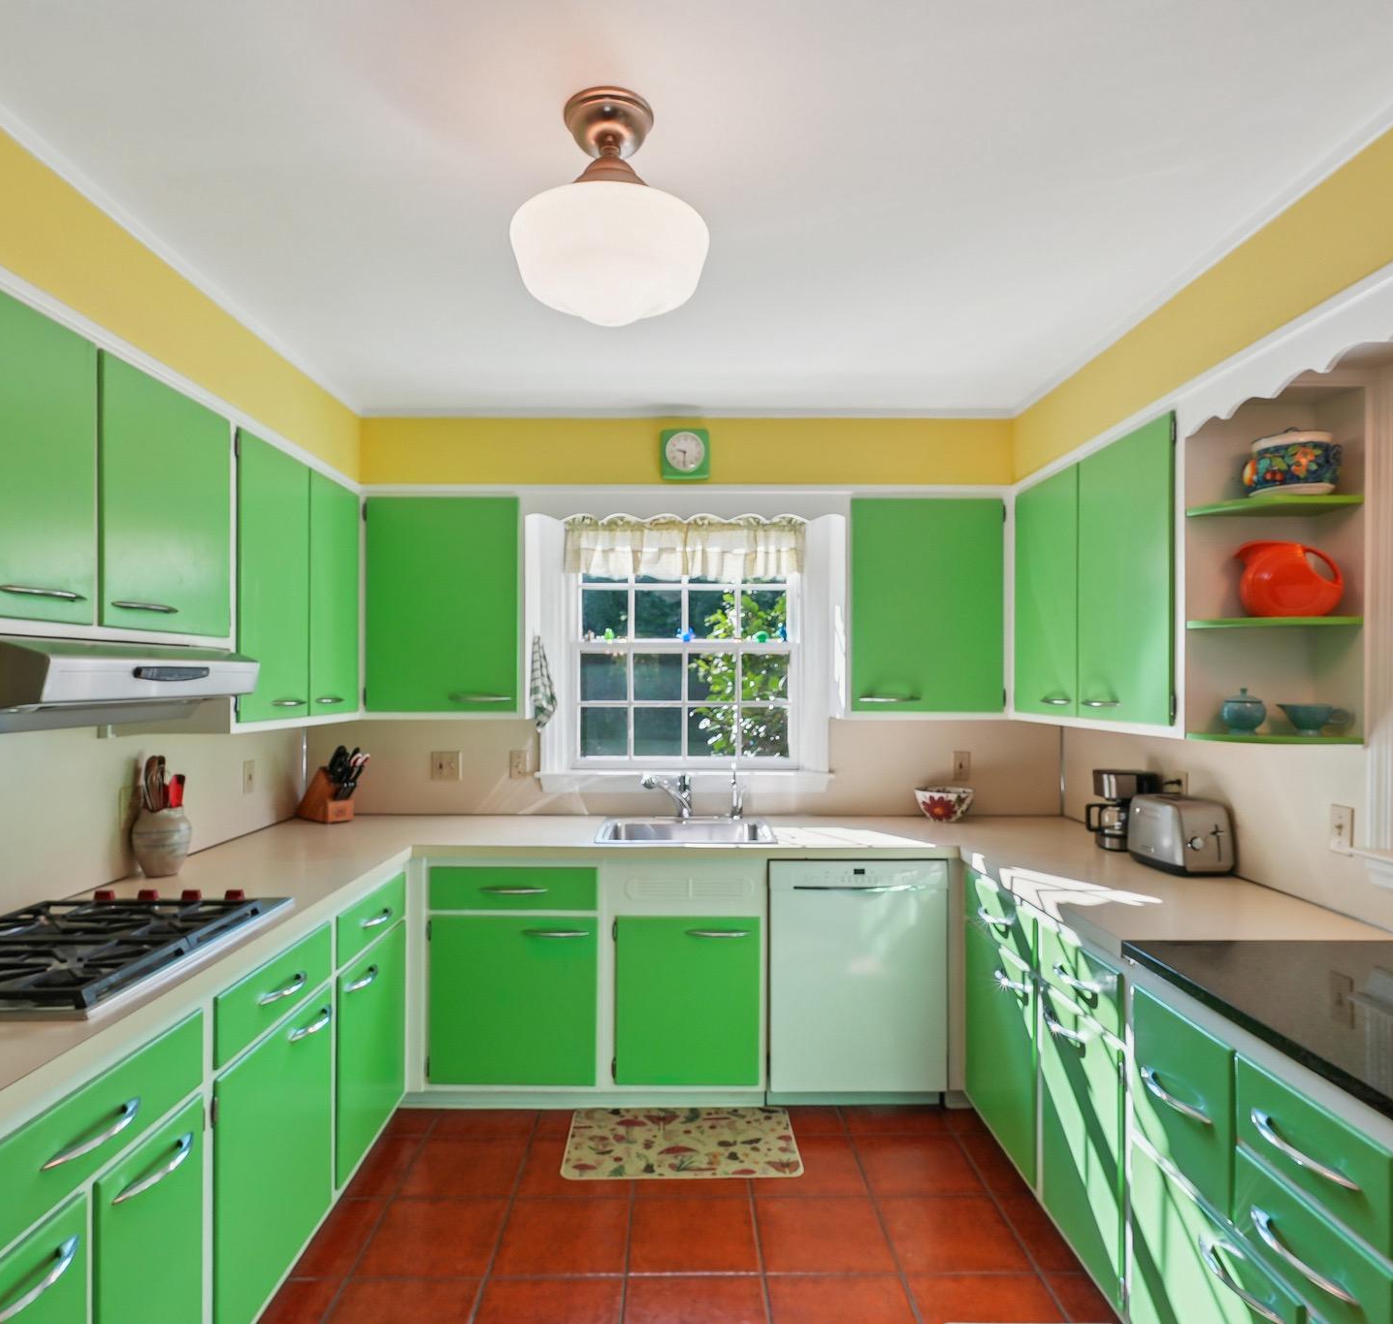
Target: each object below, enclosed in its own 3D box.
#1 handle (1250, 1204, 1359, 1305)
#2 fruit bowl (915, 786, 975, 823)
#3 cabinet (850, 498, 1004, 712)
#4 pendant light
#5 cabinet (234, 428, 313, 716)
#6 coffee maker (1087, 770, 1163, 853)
[{"bbox_3d":[0.895,0.881,1.324,0.036,0.022,0.228,0,-1,-1],"label":"handle"},{"bbox_3d":[0.982,0.566,3.500,0.236,0.125,0.236,0,-1,0],"label":"fruit bowl"},{"bbox_3d":[0.855,-0.208,3.433,0.570,0.795,0.340,0,-1,-1],"label":"cabinet"},{"bbox_3d":[-0.149,-0.764,1.533,0.343,0.366,0.343,0,-1,-1],"label":"pendant light"},{"bbox_3d":[-1.385,-0.226,2.556,0.330,0.779,0.453,0,-1,-1],"label":"cabinet"},{"bbox_3d":[1.419,0.491,2.945,0.240,0.255,0.155,0,-1,-1],"label":"coffee maker"}]

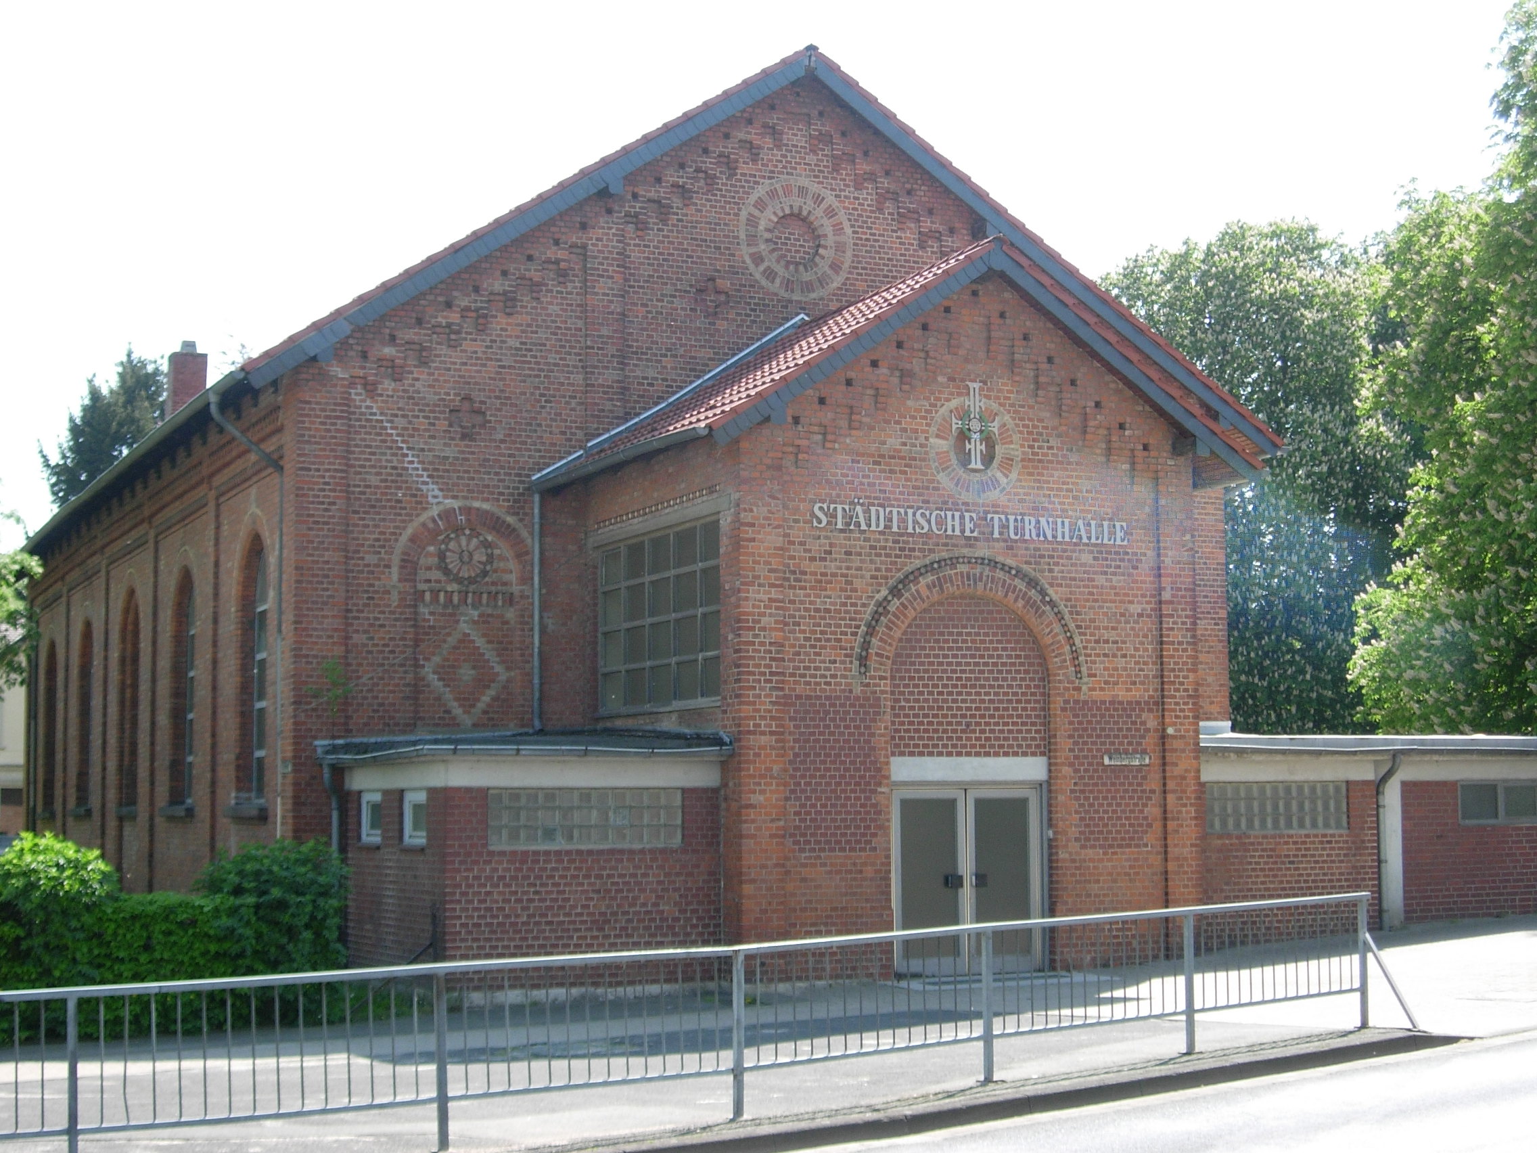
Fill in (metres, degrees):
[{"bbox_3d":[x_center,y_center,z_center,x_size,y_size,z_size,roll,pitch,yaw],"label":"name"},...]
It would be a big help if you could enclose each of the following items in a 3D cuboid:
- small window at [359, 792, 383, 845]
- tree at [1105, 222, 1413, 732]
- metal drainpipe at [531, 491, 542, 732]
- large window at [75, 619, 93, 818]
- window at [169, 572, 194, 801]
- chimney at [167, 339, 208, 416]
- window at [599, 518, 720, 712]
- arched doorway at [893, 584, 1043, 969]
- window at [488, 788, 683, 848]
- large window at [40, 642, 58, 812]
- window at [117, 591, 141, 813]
[{"bbox_3d":[-4.583,2.791,26.269,0.140,0.600,1.000,2,-6,-25],"label":"small window"},{"bbox_3d":[11.537,-0.816,53.000,9.500,16.000,9.500,2,-6,-25],"label":"tree"},{"bbox_3d":[-3.099,0.465,30.251,0.110,3.220,0.110,2,-6,-25],"label":"metal drainpipe"},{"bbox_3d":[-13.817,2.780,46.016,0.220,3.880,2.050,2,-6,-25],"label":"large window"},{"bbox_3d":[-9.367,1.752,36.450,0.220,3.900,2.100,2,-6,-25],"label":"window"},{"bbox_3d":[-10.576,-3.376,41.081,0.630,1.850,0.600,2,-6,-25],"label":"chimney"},{"bbox_3d":[-1.297,0.550,26.814,0.160,2.200,3.950,2,-6,-25],"label":"window"},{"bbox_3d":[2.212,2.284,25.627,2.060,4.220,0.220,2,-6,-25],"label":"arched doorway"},{"bbox_3d":[-1.937,2.564,24.133,2.220,0.620,0.100,2,-6,-25],"label":"window"},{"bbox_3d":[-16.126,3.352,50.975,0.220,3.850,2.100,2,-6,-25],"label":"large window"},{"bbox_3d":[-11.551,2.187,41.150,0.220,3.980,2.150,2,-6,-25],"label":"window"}]

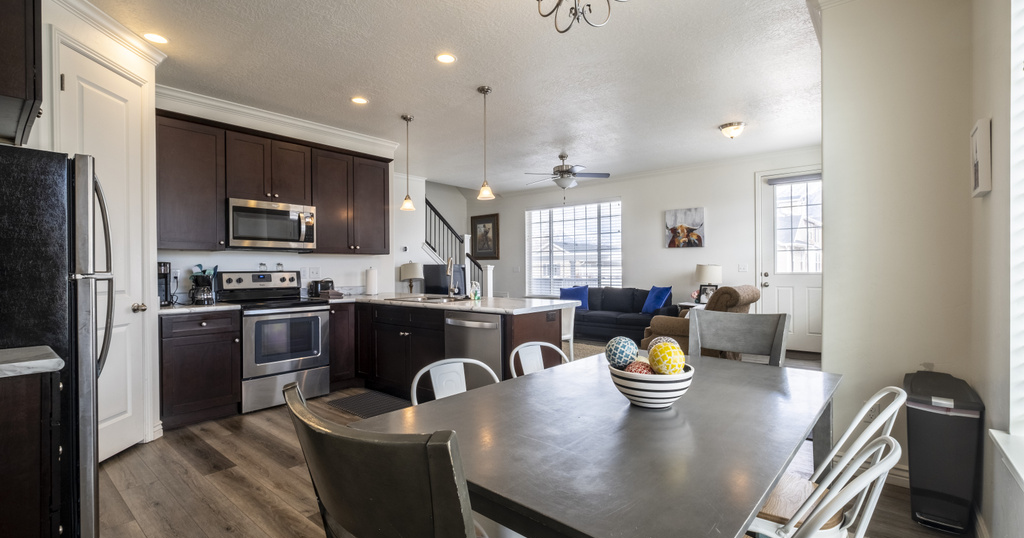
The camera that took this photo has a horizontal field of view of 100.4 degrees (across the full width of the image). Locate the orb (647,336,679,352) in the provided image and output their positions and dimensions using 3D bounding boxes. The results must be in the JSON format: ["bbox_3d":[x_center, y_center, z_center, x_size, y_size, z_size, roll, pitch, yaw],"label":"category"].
[{"bbox_3d":[0.520,0.287,1.460,0.108,0.108,0.108,0,0,43],"label":"orb"}]

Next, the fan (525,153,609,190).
[{"bbox_3d":[0.758,-1.402,6.100,1.300,0.500,1.300,0,0,43],"label":"fan"}]

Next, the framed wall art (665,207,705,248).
[{"bbox_3d":[2.897,-0.678,7.128,0.620,0.640,0.040,0,0,43],"label":"framed wall art"}]

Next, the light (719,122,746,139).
[{"bbox_3d":[2.435,-1.520,4.715,0.300,0.140,0.300,0,0,39],"label":"light"}]

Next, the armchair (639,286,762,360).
[{"bbox_3d":[2.229,0.672,4.995,1.050,1.000,0.950,0,0,39],"label":"armchair"}]

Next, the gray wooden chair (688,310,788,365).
[{"bbox_3d":[1.058,0.723,2.134,0.490,0.950,0.560,0,0,43],"label":"gray wooden chair"}]

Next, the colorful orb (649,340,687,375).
[{"bbox_3d":[0.470,0.273,1.290,0.100,0.100,0.100,0,0,39],"label":"colorful orb"}]

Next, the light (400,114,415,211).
[{"bbox_3d":[-1.046,-1.053,4.284,0.150,0.950,0.150,-1,0,0],"label":"light"}]

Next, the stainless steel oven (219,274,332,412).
[{"bbox_3d":[-2.248,0.604,4.046,0.670,1.200,0.740,0,0,43],"label":"stainless steel oven"}]

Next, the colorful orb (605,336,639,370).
[{"bbox_3d":[0.348,0.266,1.355,0.100,0.100,0.100,-1,0,0],"label":"colorful orb"}]

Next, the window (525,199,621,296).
[{"bbox_3d":[1.105,-0.325,8.056,2.079,1.719,0.100,0,0,39],"label":"window"}]

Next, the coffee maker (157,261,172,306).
[{"bbox_3d":[-2.930,0.129,3.506,0.250,0.350,0.170,0,0,39],"label":"coffee maker"}]

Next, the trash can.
[{"bbox_3d":[2.073,0.848,2.071,0.250,0.650,0.360,0,0,39],"label":"trash can"}]

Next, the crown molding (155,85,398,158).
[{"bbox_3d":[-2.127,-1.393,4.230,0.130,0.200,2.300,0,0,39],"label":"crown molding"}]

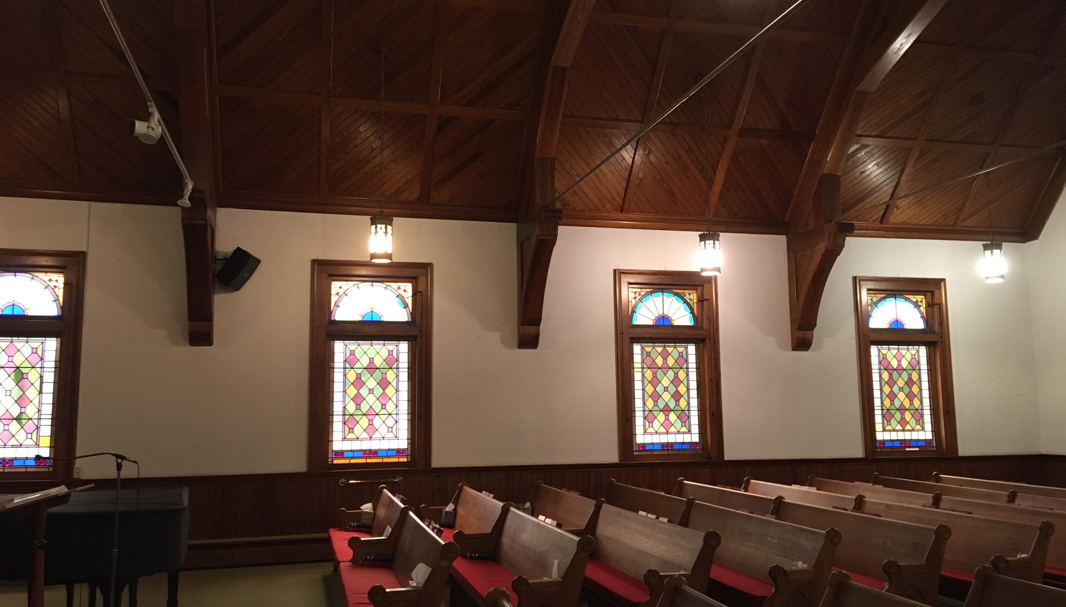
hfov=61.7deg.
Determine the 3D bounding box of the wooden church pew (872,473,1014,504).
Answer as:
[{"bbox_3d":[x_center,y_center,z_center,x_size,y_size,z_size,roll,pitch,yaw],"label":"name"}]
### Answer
[{"bbox_3d":[4.333,2.441,10.017,0.634,0.893,2.296,1,-7,-15],"label":"wooden church pew"}]

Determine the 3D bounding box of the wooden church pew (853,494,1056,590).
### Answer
[{"bbox_3d":[3.058,2.046,7.144,0.612,0.842,2.193,1,-7,-13],"label":"wooden church pew"}]

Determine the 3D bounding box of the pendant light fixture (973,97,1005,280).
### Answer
[{"bbox_3d":[5.449,-1.378,10.729,0.223,2.292,0.223,1,-7,-13],"label":"pendant light fixture"}]

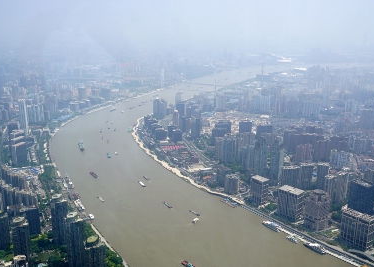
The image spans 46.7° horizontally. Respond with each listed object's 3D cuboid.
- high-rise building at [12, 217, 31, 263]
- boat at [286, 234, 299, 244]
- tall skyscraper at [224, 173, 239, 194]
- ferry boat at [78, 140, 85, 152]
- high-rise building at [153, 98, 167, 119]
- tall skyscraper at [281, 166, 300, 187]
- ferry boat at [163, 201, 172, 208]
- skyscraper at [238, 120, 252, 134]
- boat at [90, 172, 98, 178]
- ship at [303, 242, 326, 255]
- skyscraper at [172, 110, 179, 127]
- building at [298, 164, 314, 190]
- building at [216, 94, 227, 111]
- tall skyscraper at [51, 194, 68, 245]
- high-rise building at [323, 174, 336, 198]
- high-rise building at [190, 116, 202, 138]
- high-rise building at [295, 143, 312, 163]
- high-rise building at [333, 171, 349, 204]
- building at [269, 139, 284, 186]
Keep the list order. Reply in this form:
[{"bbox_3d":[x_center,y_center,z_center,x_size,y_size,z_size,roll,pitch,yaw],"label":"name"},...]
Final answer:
[{"bbox_3d":[-372.200,241.800,977.800,32.200,107.600,28.000,-6,17,-23],"label":"high-rise building"},{"bbox_3d":[261.410,263.890,1074.100,9.500,8.500,38.000,-11,19,-36],"label":"boat"},{"bbox_3d":[140.850,161.420,1364.650,35.880,50.800,34.080,9,18,29],"label":"tall skyscraper"},{"bbox_3d":[-436.470,52.010,1802.620,18.000,21.000,96.000,-4,16,-15],"label":"ferry boat"},{"bbox_3d":[-145.100,-140.000,2395.100,68.700,102.200,40.000,6,16,19],"label":"high-rise building"},{"bbox_3d":[343.200,146.900,1428.000,48.300,72.300,24.000,-1,15,-8],"label":"tall skyscraper"},{"bbox_3d":[-60.110,214.830,1315.640,9.500,8.000,46.000,-8,17,-29],"label":"ferry boat"},{"bbox_3d":[259.280,-7.690,1921.750,53.080,85.000,26.540,3,15,8],"label":"skyscraper"},{"bbox_3d":[-325.700,146.300,1519.600,11.000,7.000,56.000,-12,20,-38],"label":"boat"},{"bbox_3d":[312.400,278.100,1061.100,57.000,12.000,13.000,14,20,39],"label":"ship"},{"bbox_3d":[-55.130,-65.070,2191.510,22.000,103.000,22.000,6,16,19],"label":"skyscraper"},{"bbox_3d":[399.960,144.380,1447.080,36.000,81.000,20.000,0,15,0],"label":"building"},{"bbox_3d":[206.500,-181.200,2580.400,58.200,93.200,30.000,3,16,10],"label":"building"},{"bbox_3d":[-314.690,217.060,1074.620,37.000,121.000,27.000,-5,16,-18],"label":"tall skyscraper"},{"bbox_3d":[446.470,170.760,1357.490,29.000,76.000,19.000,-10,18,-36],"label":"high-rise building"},{"bbox_3d":[44.030,-32.340,2096.670,29.000,89.000,29.000,13,19,40],"label":"high-rise building"},{"bbox_3d":[457.000,75.900,1692.900,46.700,72.400,26.000,-1,15,-8],"label":"high-rise building"},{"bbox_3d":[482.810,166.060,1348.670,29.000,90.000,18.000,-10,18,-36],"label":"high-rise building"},{"bbox_3d":[297.010,95.590,1427.360,28.050,147.320,23.840,13,20,38],"label":"building"}]

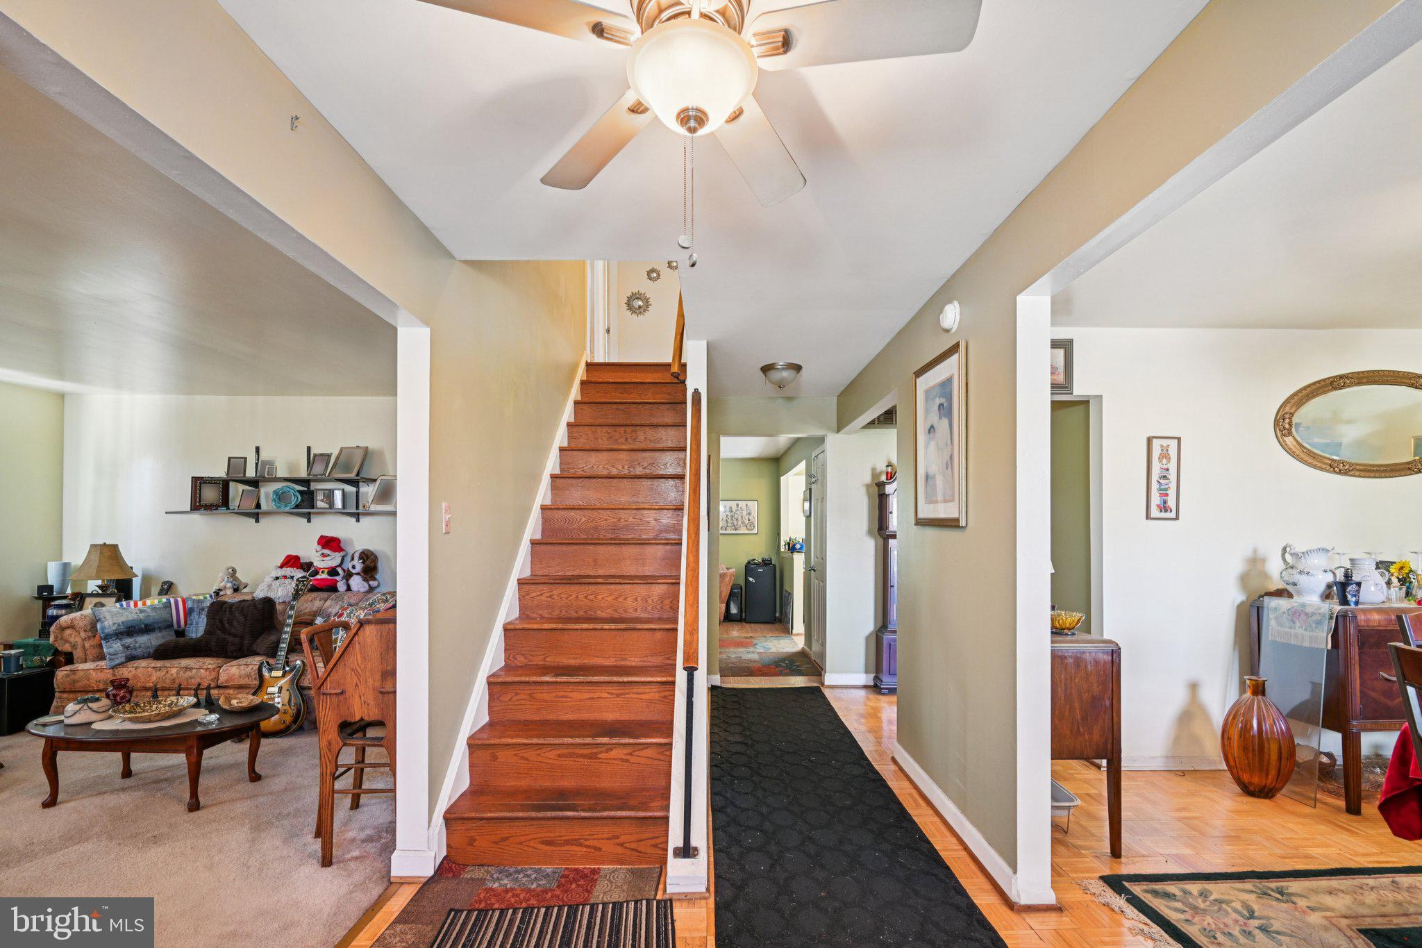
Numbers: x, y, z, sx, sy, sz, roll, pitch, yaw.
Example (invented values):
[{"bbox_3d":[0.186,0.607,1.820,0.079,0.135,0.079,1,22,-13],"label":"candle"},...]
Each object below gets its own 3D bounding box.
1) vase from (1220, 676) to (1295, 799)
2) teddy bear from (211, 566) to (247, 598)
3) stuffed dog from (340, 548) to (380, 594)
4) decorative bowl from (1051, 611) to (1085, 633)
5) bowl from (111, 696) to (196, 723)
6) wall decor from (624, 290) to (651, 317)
[{"bbox_3d":[2.712,1.300,3.137,0.279,0.575,0.279,0,-4,0],"label":"vase"},{"bbox_3d":[-3.757,0.845,4.930,0.235,0.250,0.190,1,-3,-16],"label":"teddy bear"},{"bbox_3d":[-2.791,0.774,5.030,0.290,0.360,0.250,0,-3,-5],"label":"stuffed dog"},{"bbox_3d":[1.571,0.667,2.824,0.177,0.089,0.177,0,-4,0],"label":"decorative bowl"},{"bbox_3d":[-2.725,1.157,3.090,0.350,0.080,0.250,2,-3,-30],"label":"bowl"},{"bbox_3d":[-0.757,-1.778,6.578,0.278,0.278,0.030,0,-4,0],"label":"wall decor"}]

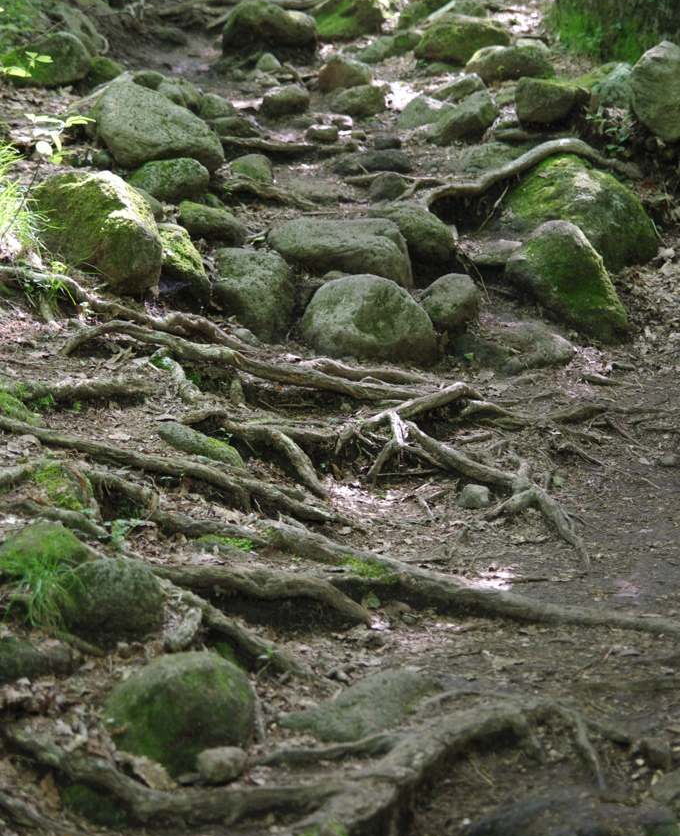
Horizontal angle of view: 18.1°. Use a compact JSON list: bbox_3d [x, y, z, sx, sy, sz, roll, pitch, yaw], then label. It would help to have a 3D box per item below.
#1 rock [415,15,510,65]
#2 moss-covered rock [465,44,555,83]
[{"bbox_3d":[0.684,-2.097,11.900,0.530,0.270,0.420,0,7,0],"label":"rock"},{"bbox_3d":[0.994,-2.080,12.500,0.528,0.221,0.380,0,9,0],"label":"moss-covered rock"}]

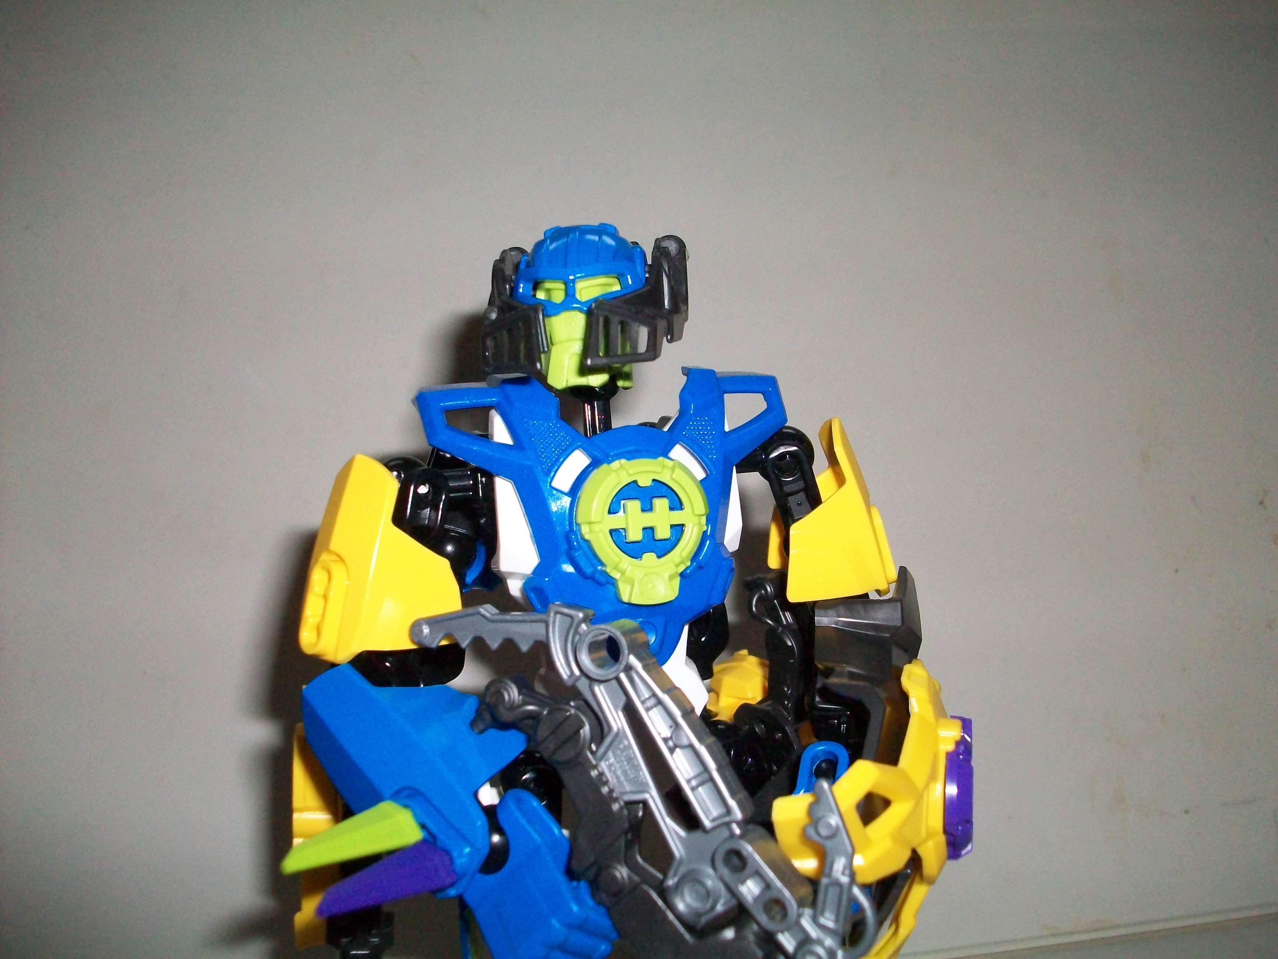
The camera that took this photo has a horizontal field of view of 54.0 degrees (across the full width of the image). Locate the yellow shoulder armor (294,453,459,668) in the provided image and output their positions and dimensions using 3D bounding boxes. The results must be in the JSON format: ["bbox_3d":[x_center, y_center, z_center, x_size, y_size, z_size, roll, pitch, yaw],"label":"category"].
[{"bbox_3d":[-0.053,0.016,0.249,0.025,0.041,0.028,1,3,-42],"label":"yellow shoulder armor"}]

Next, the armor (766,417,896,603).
[{"bbox_3d":[0.042,0.007,0.276,0.025,0.041,0.028,-10,10,1],"label":"armor"}]

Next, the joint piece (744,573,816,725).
[{"bbox_3d":[0.031,0.037,0.276,0.015,0.034,0.015,-8,9,12],"label":"joint piece"}]

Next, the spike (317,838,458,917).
[{"bbox_3d":[-0.045,0.070,0.222,0.027,0.009,0.008,-13,19,-25],"label":"spike"}]

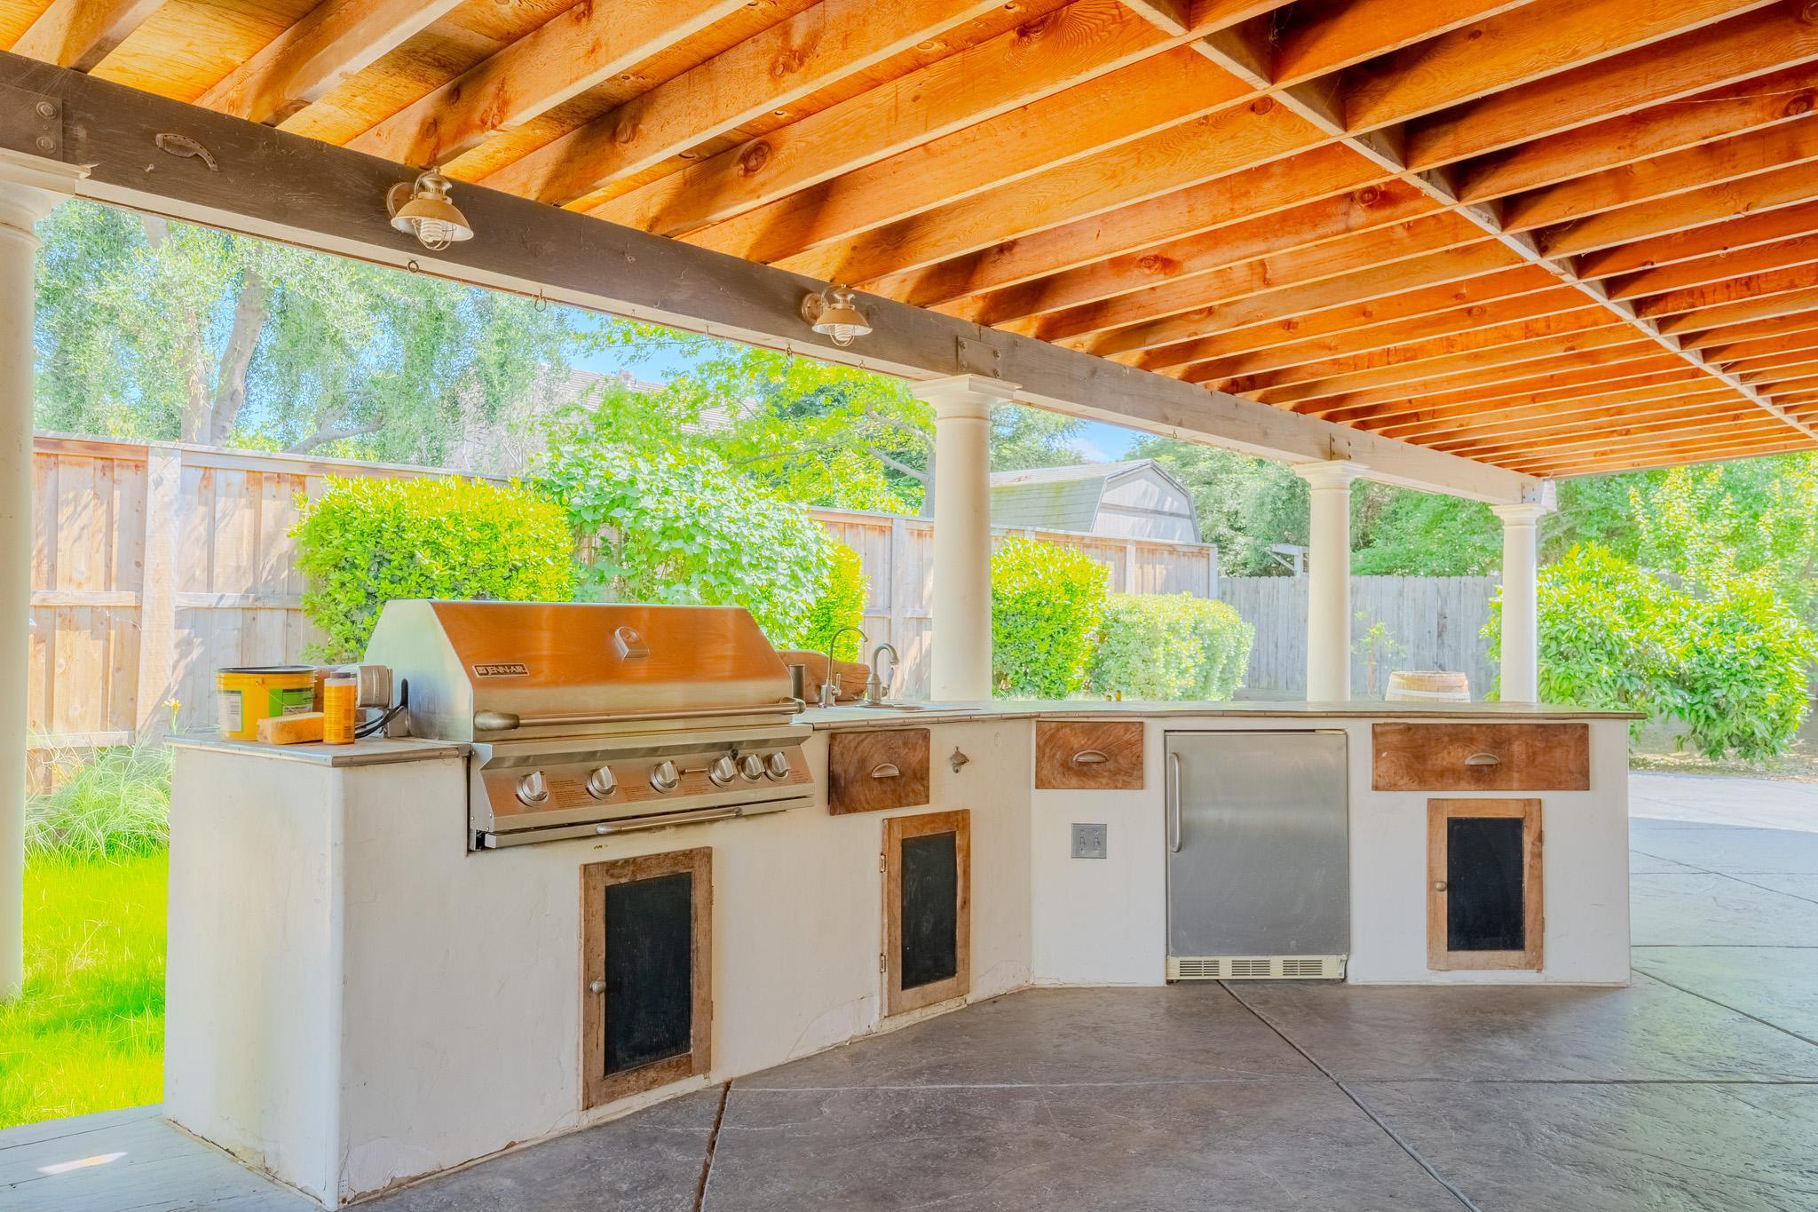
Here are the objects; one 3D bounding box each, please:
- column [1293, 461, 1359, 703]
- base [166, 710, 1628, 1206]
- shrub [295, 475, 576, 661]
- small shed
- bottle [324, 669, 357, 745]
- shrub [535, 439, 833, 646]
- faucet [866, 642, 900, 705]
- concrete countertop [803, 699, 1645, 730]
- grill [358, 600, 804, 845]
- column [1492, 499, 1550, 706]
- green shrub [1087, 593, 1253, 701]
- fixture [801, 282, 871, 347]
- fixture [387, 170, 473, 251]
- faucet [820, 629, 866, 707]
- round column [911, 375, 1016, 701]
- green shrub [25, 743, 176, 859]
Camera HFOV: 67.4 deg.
[{"bbox_3d":[2.605,0.237,8.465,0.315,2.262,0.315,-1,-2,42],"label":"column"},{"bbox_3d":[0.243,0.807,4.434,4.652,0.900,1.743,1,-2,-27],"label":"base"},{"bbox_3d":[-2.780,0.196,7.995,1.350,1.910,1.600,-1,-2,42],"label":"shrub"},{"bbox_3d":[2.036,-0.225,19.709,3.300,3.494,2.750,-1,-2,42],"label":"small shed"},{"bbox_3d":[-1.263,0.222,3.034,0.069,0.160,0.069,1,-2,-20],"label":"bottle"},{"bbox_3d":[-1.586,0.135,9.606,1.200,2.479,1.950,-1,-2,42],"label":"shrub"},{"bbox_3d":[-0.094,0.247,4.927,0.150,0.215,0.100,-1,-2,37],"label":"faucet"},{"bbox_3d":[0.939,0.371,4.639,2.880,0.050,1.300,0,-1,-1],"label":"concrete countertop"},{"bbox_3d":[-0.787,0.269,3.466,0.640,0.555,0.946,-1,-2,43],"label":"grill"},{"bbox_3d":[6.404,0.214,14.298,0.420,2.559,0.420,-1,-2,42],"label":"column"},{"bbox_3d":[2.675,0.578,13.985,1.450,1.389,1.650,-1,-2,42],"label":"green shrub"},{"bbox_3d":[-0.331,-1.365,6.461,0.316,0.294,0.277,-1,-2,42],"label":"fixture"},{"bbox_3d":[-1.343,-1.093,3.792,0.301,0.224,0.228,-1,-2,42],"label":"fixture"},{"bbox_3d":[-0.243,0.211,4.725,0.190,0.275,0.055,-1,-2,37],"label":"faucet"},{"bbox_3d":[0.301,0.045,7.508,0.420,2.559,0.420,-1,-2,42],"label":"round column"},{"bbox_3d":[-4.421,1.009,7.401,0.800,0.640,0.950,-1,-2,42],"label":"green shrub"}]

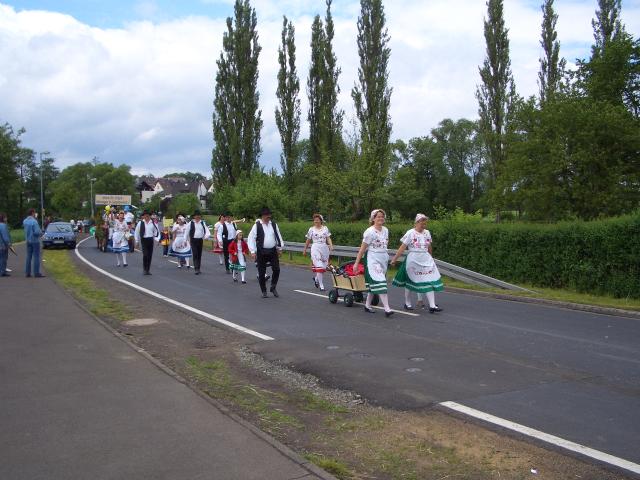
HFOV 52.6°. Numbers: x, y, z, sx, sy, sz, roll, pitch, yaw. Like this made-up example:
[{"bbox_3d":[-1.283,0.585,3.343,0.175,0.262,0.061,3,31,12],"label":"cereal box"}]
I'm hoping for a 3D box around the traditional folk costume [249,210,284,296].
[{"bbox_3d":[-1.095,0.230,13.250,0.650,1.820,0.450,-1,2,-24],"label":"traditional folk costume"}]

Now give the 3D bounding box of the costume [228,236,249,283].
[{"bbox_3d":[-1.990,0.476,15.800,0.480,1.120,0.380,-2,2,-28],"label":"costume"}]

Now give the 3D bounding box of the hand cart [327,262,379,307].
[{"bbox_3d":[0.613,0.824,11.850,0.570,0.730,0.970,-2,3,-33],"label":"hand cart"}]

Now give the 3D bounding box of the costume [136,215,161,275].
[{"bbox_3d":[-4.817,0.169,18.100,0.650,1.620,0.380,-1,2,-24],"label":"costume"}]

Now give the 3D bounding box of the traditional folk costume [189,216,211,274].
[{"bbox_3d":[-3.417,0.166,18.200,0.620,1.620,0.380,-1,2,-24],"label":"traditional folk costume"}]

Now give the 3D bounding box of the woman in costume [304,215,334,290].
[{"bbox_3d":[-0.054,0.271,14.050,0.600,1.650,0.450,-1,2,-14],"label":"woman in costume"}]

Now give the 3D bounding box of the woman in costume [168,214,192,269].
[{"bbox_3d":[-4.398,0.173,20.400,0.700,1.450,0.550,-1,2,-24],"label":"woman in costume"}]

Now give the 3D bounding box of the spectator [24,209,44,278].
[{"bbox_3d":[-7.659,0.080,17.300,0.560,1.780,0.450,1,3,43],"label":"spectator"}]

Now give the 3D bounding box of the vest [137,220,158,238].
[{"bbox_3d":[-4.783,-0.321,18.100,0.500,0.540,0.300,-1,2,-24],"label":"vest"}]

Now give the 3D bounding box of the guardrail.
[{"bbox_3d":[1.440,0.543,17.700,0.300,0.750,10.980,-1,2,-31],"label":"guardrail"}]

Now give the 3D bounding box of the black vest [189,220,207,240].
[{"bbox_3d":[-3.464,-0.269,18.300,0.470,0.570,0.300,-1,2,-18],"label":"black vest"}]

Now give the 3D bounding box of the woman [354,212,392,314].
[{"bbox_3d":[0.856,0.359,10.550,0.580,1.680,0.500,-2,3,-38],"label":"woman"}]

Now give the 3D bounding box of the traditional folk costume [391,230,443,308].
[{"bbox_3d":[1.681,0.492,11.100,0.700,1.380,0.600,-1,2,-33],"label":"traditional folk costume"}]

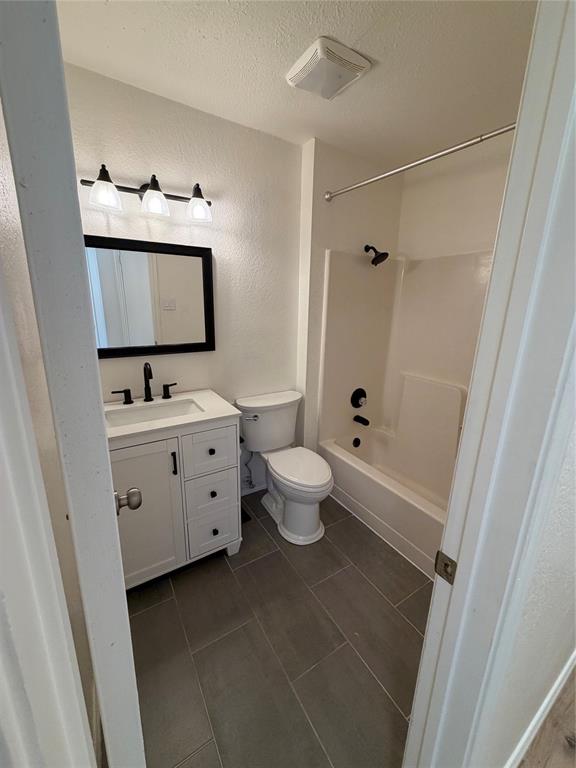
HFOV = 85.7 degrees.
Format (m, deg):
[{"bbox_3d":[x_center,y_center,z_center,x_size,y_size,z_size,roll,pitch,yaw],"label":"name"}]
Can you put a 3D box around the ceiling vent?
[{"bbox_3d":[0.177,-1.367,1.376,0.260,0.040,0.255,-8,17,-30],"label":"ceiling vent"}]

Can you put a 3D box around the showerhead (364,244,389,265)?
[{"bbox_3d":[0.635,-0.926,2.220,0.122,0.155,0.180,-8,17,-30],"label":"showerhead"}]

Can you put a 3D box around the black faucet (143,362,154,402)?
[{"bbox_3d":[-0.764,-0.002,1.703,0.052,0.232,0.160,-8,17,-30],"label":"black faucet"}]

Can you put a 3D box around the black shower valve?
[{"bbox_3d":[0.601,0.126,2.541,0.165,0.168,0.075,-8,17,-30],"label":"black shower valve"}]

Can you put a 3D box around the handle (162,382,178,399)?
[{"bbox_3d":[-0.694,0.042,1.831,0.092,0.083,0.052,-8,17,-30],"label":"handle"}]

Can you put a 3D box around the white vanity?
[{"bbox_3d":[-0.709,0.562,1.744,0.765,0.880,0.536,-8,17,-30],"label":"white vanity"}]

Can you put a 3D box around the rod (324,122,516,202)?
[{"bbox_3d":[0.670,-1.038,1.406,0.052,0.052,1.520,-8,18,-32],"label":"rod"}]

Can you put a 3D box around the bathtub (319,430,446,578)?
[{"bbox_3d":[0.945,0.770,2.068,0.755,0.372,1.510,-8,17,-30],"label":"bathtub"}]

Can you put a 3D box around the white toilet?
[{"bbox_3d":[0.020,0.543,2.071,0.475,0.780,0.700,-8,17,-30],"label":"white toilet"}]

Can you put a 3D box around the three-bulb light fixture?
[{"bbox_3d":[-0.680,-0.950,1.578,0.612,0.195,0.170,-8,17,-30],"label":"three-bulb light fixture"}]

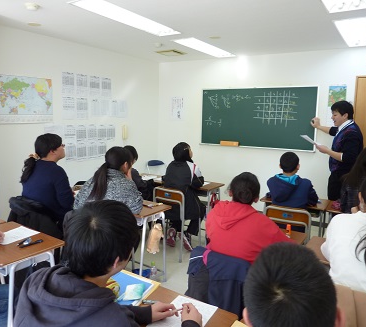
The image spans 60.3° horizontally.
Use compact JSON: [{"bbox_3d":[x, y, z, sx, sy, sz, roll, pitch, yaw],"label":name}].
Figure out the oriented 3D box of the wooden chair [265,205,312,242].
[{"bbox_3d":[0.966,0.755,2.847,0.390,0.770,0.460,7,10,33],"label":"wooden chair"}]

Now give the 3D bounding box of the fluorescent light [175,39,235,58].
[{"bbox_3d":[0.348,-1.625,4.456,0.320,0.070,1.260,7,10,33],"label":"fluorescent light"}]

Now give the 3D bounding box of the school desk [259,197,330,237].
[{"bbox_3d":[1.094,0.715,3.124,0.600,0.700,0.400,7,10,33],"label":"school desk"}]

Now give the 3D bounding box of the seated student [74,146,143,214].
[{"bbox_3d":[-0.618,0.498,2.600,0.500,1.190,0.700,8,11,38],"label":"seated student"}]

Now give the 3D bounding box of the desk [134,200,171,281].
[{"bbox_3d":[-0.465,0.714,2.810,0.600,0.700,0.400,7,10,33],"label":"desk"}]

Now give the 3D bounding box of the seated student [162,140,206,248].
[{"bbox_3d":[0.034,0.381,3.575,0.480,1.245,0.620,8,11,37],"label":"seated student"}]

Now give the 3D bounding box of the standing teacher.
[{"bbox_3d":[1.750,0.145,3.752,0.580,1.740,0.520,4,9,16],"label":"standing teacher"}]

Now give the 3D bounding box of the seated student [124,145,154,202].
[{"bbox_3d":[-0.601,0.356,3.698,0.480,1.140,0.720,8,11,38],"label":"seated student"}]

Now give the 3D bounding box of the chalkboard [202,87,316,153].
[{"bbox_3d":[1.069,-0.681,4.781,1.810,0.910,0.060,7,10,33],"label":"chalkboard"}]

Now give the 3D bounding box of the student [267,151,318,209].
[{"bbox_3d":[0.994,0.505,2.963,0.480,1.230,0.620,7,10,33],"label":"student"}]

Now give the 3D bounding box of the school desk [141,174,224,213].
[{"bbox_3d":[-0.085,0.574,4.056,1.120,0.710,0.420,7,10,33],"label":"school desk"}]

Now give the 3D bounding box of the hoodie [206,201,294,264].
[{"bbox_3d":[0.364,0.487,1.913,0.500,0.520,0.520,7,10,33],"label":"hoodie"}]

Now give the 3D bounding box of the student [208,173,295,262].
[{"bbox_3d":[0.386,0.655,1.974,0.520,1.205,0.640,8,11,35],"label":"student"}]

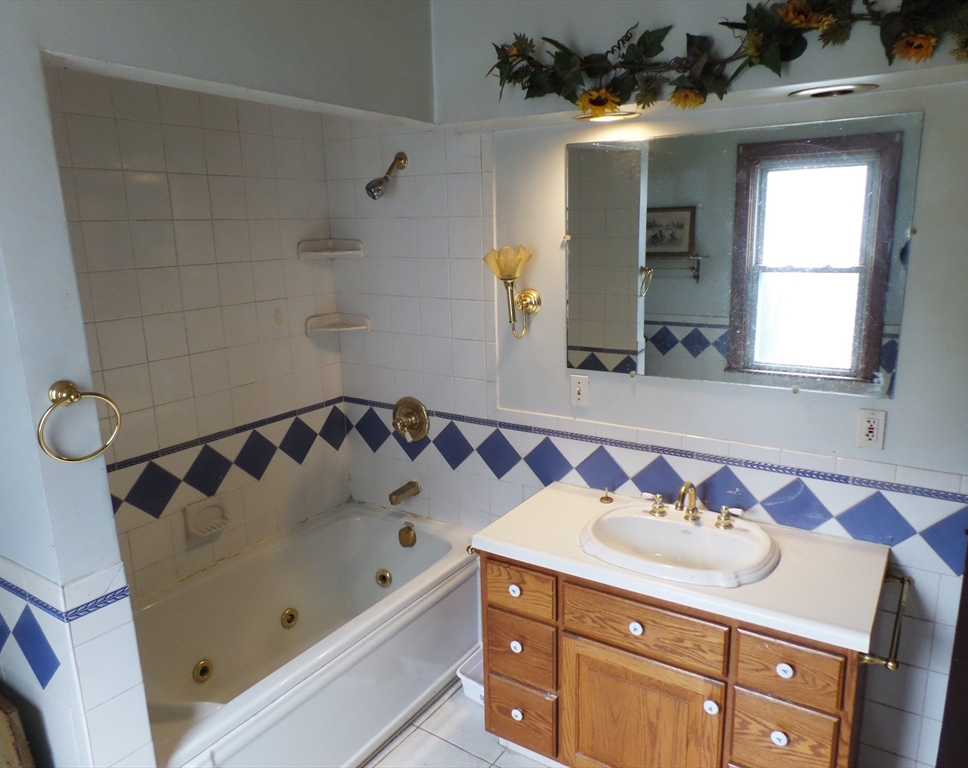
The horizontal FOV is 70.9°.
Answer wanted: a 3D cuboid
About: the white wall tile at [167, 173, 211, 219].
[{"bbox_3d":[-1.022,-0.649,2.365,0.010,0.152,0.151,7,15,32],"label":"white wall tile"}]

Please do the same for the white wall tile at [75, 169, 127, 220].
[{"bbox_3d":[-1.193,-0.586,2.119,0.010,0.150,0.150,8,16,33],"label":"white wall tile"}]

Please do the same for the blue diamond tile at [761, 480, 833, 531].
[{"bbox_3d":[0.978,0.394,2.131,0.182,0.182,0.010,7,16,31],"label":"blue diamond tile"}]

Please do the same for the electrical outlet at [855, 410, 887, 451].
[{"bbox_3d":[1.116,0.134,1.956,0.071,0.116,0.012,7,15,32],"label":"electrical outlet"}]

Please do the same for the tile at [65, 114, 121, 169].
[{"bbox_3d":[-1.191,-0.739,2.076,0.010,0.152,0.151,7,15,32],"label":"tile"}]

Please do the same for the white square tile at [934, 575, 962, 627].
[{"bbox_3d":[1.380,0.629,1.932,0.151,0.155,0.010,7,16,31],"label":"white square tile"}]

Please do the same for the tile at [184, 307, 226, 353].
[{"bbox_3d":[-1.016,-0.194,2.477,0.010,0.155,0.151,8,16,33],"label":"tile"}]

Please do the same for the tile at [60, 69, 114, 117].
[{"bbox_3d":[-1.192,-0.889,2.039,0.010,0.153,0.153,7,15,32],"label":"tile"}]

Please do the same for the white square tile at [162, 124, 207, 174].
[{"bbox_3d":[-1.024,-0.801,2.330,0.010,0.152,0.151,7,15,32],"label":"white square tile"}]

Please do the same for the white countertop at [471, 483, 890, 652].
[{"bbox_3d":[0.577,0.495,2.071,1.088,0.043,0.536,7,15,32],"label":"white countertop"}]

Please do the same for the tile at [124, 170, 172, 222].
[{"bbox_3d":[-1.115,-0.622,2.257,0.013,0.153,0.152,8,16,33],"label":"tile"}]

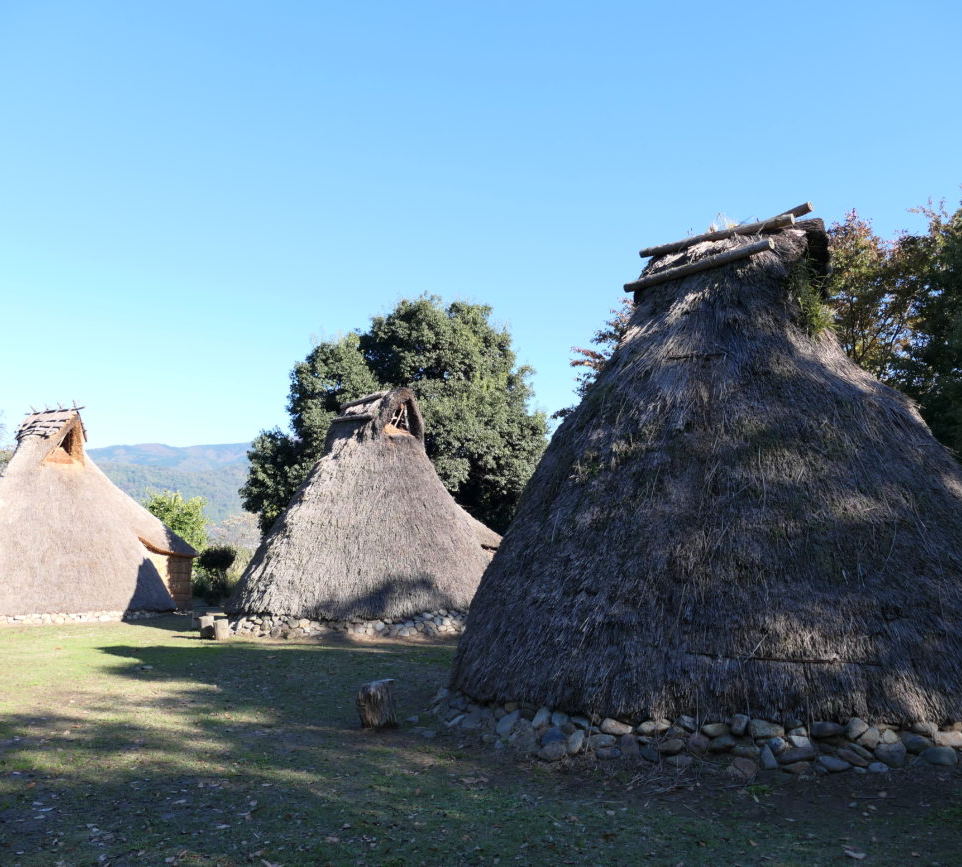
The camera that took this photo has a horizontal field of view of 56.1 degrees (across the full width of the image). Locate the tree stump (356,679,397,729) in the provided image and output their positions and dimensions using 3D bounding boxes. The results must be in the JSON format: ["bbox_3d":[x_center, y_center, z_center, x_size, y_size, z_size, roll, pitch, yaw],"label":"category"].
[{"bbox_3d":[-0.930,2.413,8.137,0.360,0.400,0.340,1,-7,-6],"label":"tree stump"}]

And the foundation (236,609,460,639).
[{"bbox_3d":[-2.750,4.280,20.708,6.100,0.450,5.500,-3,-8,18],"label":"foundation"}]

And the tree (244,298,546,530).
[{"bbox_3d":[-2.943,0.700,31.200,10.400,10.500,9.600,0,-8,0],"label":"tree"}]

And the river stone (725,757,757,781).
[{"bbox_3d":[1.924,2.468,6.684,0.220,0.160,0.180,0,-8,0],"label":"river stone"}]

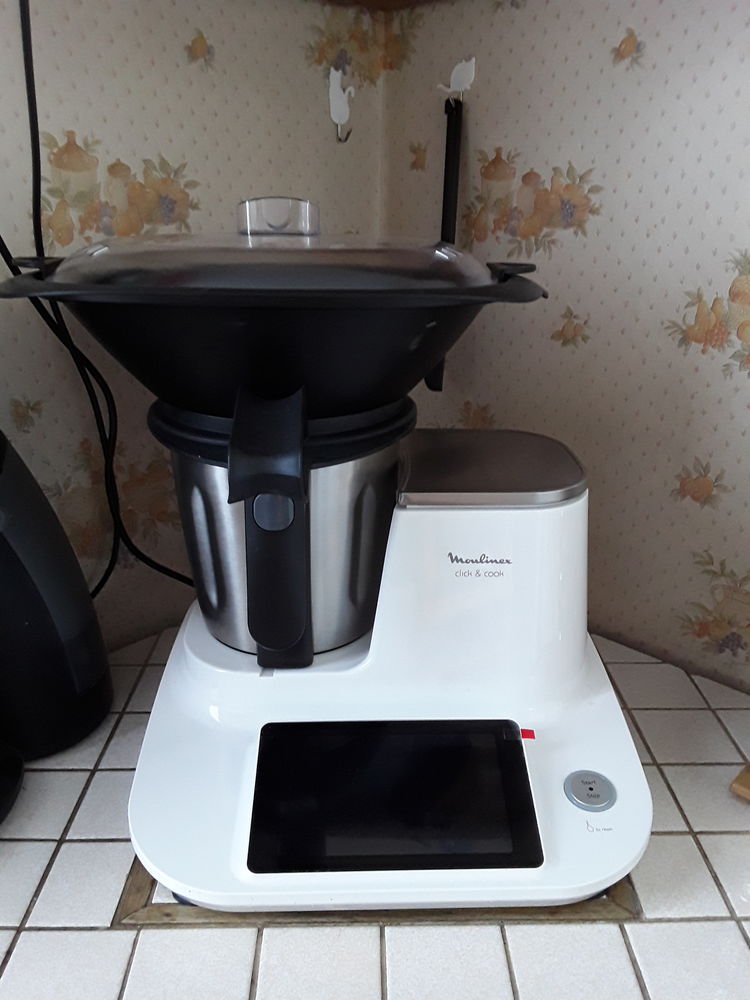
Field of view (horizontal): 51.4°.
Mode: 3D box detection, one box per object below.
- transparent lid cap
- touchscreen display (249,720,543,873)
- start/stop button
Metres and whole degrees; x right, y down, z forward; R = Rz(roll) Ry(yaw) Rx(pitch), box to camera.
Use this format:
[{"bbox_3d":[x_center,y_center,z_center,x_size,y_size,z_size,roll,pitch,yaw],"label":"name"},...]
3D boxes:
[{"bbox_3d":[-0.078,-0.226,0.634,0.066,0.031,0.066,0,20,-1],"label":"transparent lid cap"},{"bbox_3d":[0.013,0.216,0.576,0.203,0.012,0.118,0,39,-2],"label":"touchscreen display"},{"bbox_3d":[0.161,0.218,0.584,0.038,0.006,0.038,2,31,1],"label":"start/stop button"}]

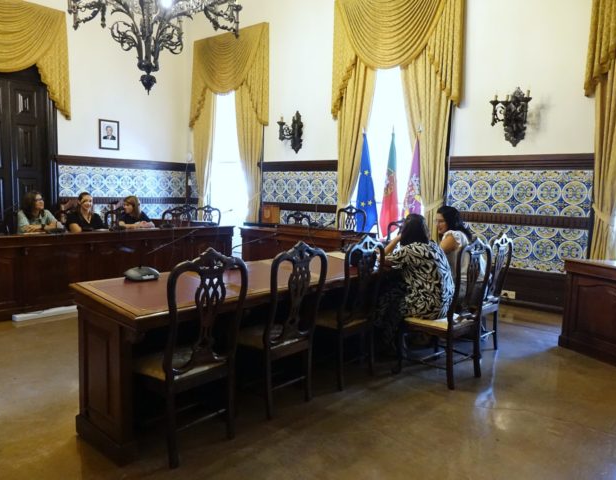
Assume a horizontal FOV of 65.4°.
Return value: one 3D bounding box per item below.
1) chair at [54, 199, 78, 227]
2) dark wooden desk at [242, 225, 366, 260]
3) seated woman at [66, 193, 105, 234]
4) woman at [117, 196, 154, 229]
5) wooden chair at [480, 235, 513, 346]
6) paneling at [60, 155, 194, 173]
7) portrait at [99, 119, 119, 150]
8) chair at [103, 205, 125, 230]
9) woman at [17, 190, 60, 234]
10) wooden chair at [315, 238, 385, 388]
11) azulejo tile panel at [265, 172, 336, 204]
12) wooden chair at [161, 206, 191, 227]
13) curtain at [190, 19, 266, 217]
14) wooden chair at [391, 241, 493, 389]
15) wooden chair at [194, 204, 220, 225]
[{"bbox_3d":[-2.847,0.158,6.069,0.580,1.080,0.540,7,8,42],"label":"chair"},{"bbox_3d":[-0.041,0.309,6.431,1.650,0.840,0.800,7,8,41],"label":"dark wooden desk"},{"bbox_3d":[-2.747,0.078,5.901,0.740,1.290,0.520,7,8,42],"label":"seated woman"},{"bbox_3d":[-2.311,0.057,6.342,0.740,1.250,0.520,7,8,42],"label":"woman"},{"bbox_3d":[1.466,0.456,4.335,0.550,1.085,0.510,7,8,40],"label":"wooden chair"},{"bbox_3d":[-3.369,-1.461,9.273,0.080,0.185,2.800,7,8,40],"label":"paneling"},{"bbox_3d":[-3.666,-1.945,8.887,0.030,0.535,0.380,7,8,40],"label":"portrait"},{"bbox_3d":[-2.418,0.120,6.530,0.580,1.080,0.540,7,8,42],"label":"chair"},{"bbox_3d":[-3.154,0.109,5.462,0.740,1.290,0.520,7,8,42],"label":"woman"},{"bbox_3d":[0.231,0.496,3.650,0.550,1.085,0.510,7,8,42],"label":"wooden chair"},{"bbox_3d":[-0.181,-0.916,8.402,1.770,0.556,0.040,7,8,40],"label":"azulejo tile panel"},{"bbox_3d":[-1.841,0.066,7.179,0.580,1.080,0.540,7,8,42],"label":"wooden chair"},{"bbox_3d":[-1.609,-1.778,9.418,2.120,4.310,0.250,7,8,40],"label":"curtain"},{"bbox_3d":[1.057,0.512,3.704,0.510,1.085,0.550,-4,8,-44],"label":"wooden chair"},{"bbox_3d":[-1.508,-0.013,8.077,0.550,1.085,0.510,7,8,40],"label":"wooden chair"}]

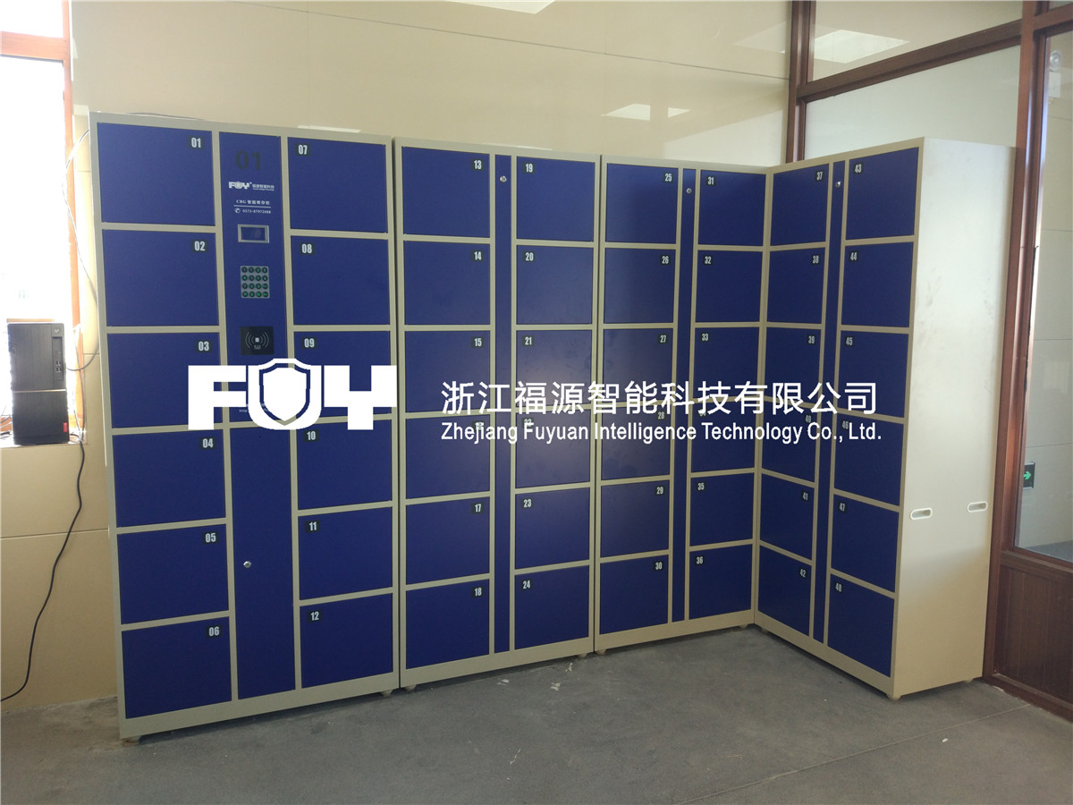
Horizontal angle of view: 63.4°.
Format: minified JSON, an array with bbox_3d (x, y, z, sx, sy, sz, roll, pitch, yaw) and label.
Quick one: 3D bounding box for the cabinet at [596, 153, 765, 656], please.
[{"bbox_3d":[0.479,0.010,3.505,0.741,1.852,0.415,-3,7,-24],"label":"cabinet"}]

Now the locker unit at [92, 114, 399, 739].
[{"bbox_3d":[-0.938,0.075,2.869,0.855,1.852,0.415,-3,7,-24],"label":"locker unit"}]

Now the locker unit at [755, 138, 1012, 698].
[{"bbox_3d":[1.242,0.045,3.221,0.415,1.852,0.731,-3,7,-24],"label":"locker unit"}]

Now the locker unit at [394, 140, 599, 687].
[{"bbox_3d":[-0.204,0.041,3.200,0.746,1.852,0.415,-3,7,-24],"label":"locker unit"}]

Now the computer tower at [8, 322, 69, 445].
[{"bbox_3d":[-1.740,-0.079,3.031,0.158,0.395,0.370,-3,7,-30],"label":"computer tower"}]

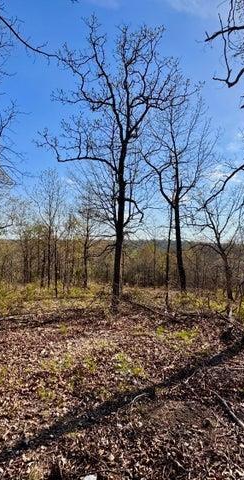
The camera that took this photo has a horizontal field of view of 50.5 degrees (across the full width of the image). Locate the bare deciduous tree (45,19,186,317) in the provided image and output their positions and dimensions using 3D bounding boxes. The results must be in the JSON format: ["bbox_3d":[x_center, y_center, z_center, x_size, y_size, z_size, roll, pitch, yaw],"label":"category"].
[{"bbox_3d":[-0.120,-2.640,9.000,5.200,10.200,4.600,0,0,0],"label":"bare deciduous tree"}]

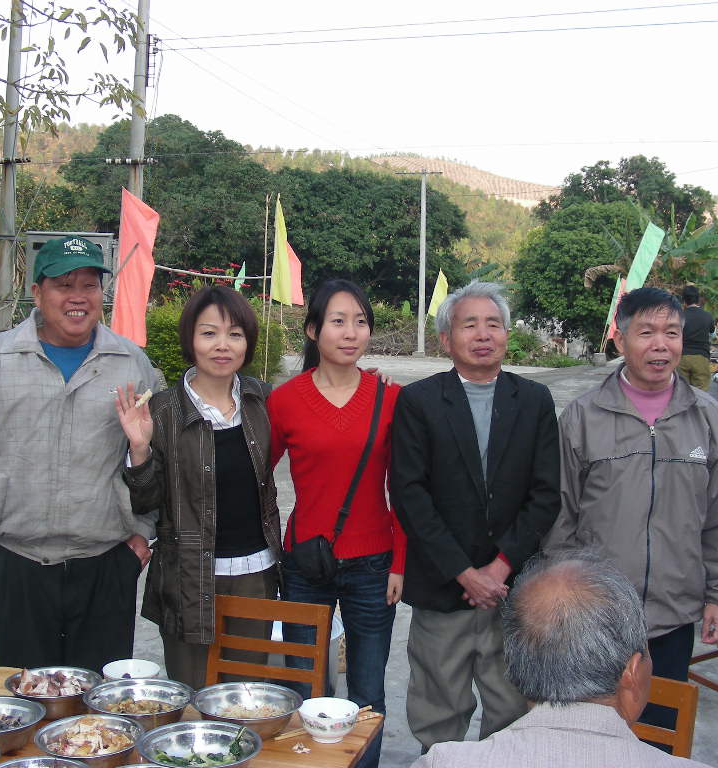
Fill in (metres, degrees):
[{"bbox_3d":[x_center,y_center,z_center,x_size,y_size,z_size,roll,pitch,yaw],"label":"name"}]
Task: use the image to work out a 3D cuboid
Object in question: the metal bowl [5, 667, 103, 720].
[{"bbox_3d":[-0.627,0.646,2.314,0.195,0.067,0.195,2,5,0],"label":"metal bowl"}]

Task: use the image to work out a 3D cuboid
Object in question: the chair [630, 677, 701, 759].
[{"bbox_3d":[0.437,1.018,2.317,0.380,0.780,0.430,4,6,32],"label":"chair"}]

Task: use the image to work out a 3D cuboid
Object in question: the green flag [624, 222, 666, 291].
[{"bbox_3d":[6.604,-2.903,26.000,0.450,1.850,0.120,20,0,0],"label":"green flag"}]

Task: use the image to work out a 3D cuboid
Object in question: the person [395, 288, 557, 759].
[{"bbox_3d":[0.292,0.548,2.913,0.460,1.606,0.310,1,5,0],"label":"person"}]

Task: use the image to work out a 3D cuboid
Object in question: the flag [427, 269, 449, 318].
[{"bbox_3d":[2.829,-3.220,40.000,0.480,1.800,0.120,15,0,0],"label":"flag"}]

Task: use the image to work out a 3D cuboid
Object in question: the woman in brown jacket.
[{"bbox_3d":[-0.421,0.538,3.022,0.460,1.594,0.360,0,5,-9],"label":"woman in brown jacket"}]

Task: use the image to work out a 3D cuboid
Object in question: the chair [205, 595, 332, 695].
[{"bbox_3d":[-0.291,1.007,2.900,0.360,0.810,0.410,3,5,12],"label":"chair"}]

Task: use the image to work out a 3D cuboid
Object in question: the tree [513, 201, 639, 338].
[{"bbox_3d":[5.370,-2.635,27.370,3.500,3.600,3.400,1,5,0],"label":"tree"}]

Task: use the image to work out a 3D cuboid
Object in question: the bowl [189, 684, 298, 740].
[{"bbox_3d":[-0.221,0.665,2.245,0.212,0.069,0.212,2,5,0],"label":"bowl"}]

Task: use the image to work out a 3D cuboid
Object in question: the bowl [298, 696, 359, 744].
[{"bbox_3d":[-0.060,0.673,2.228,0.121,0.063,0.121,2,5,0],"label":"bowl"}]

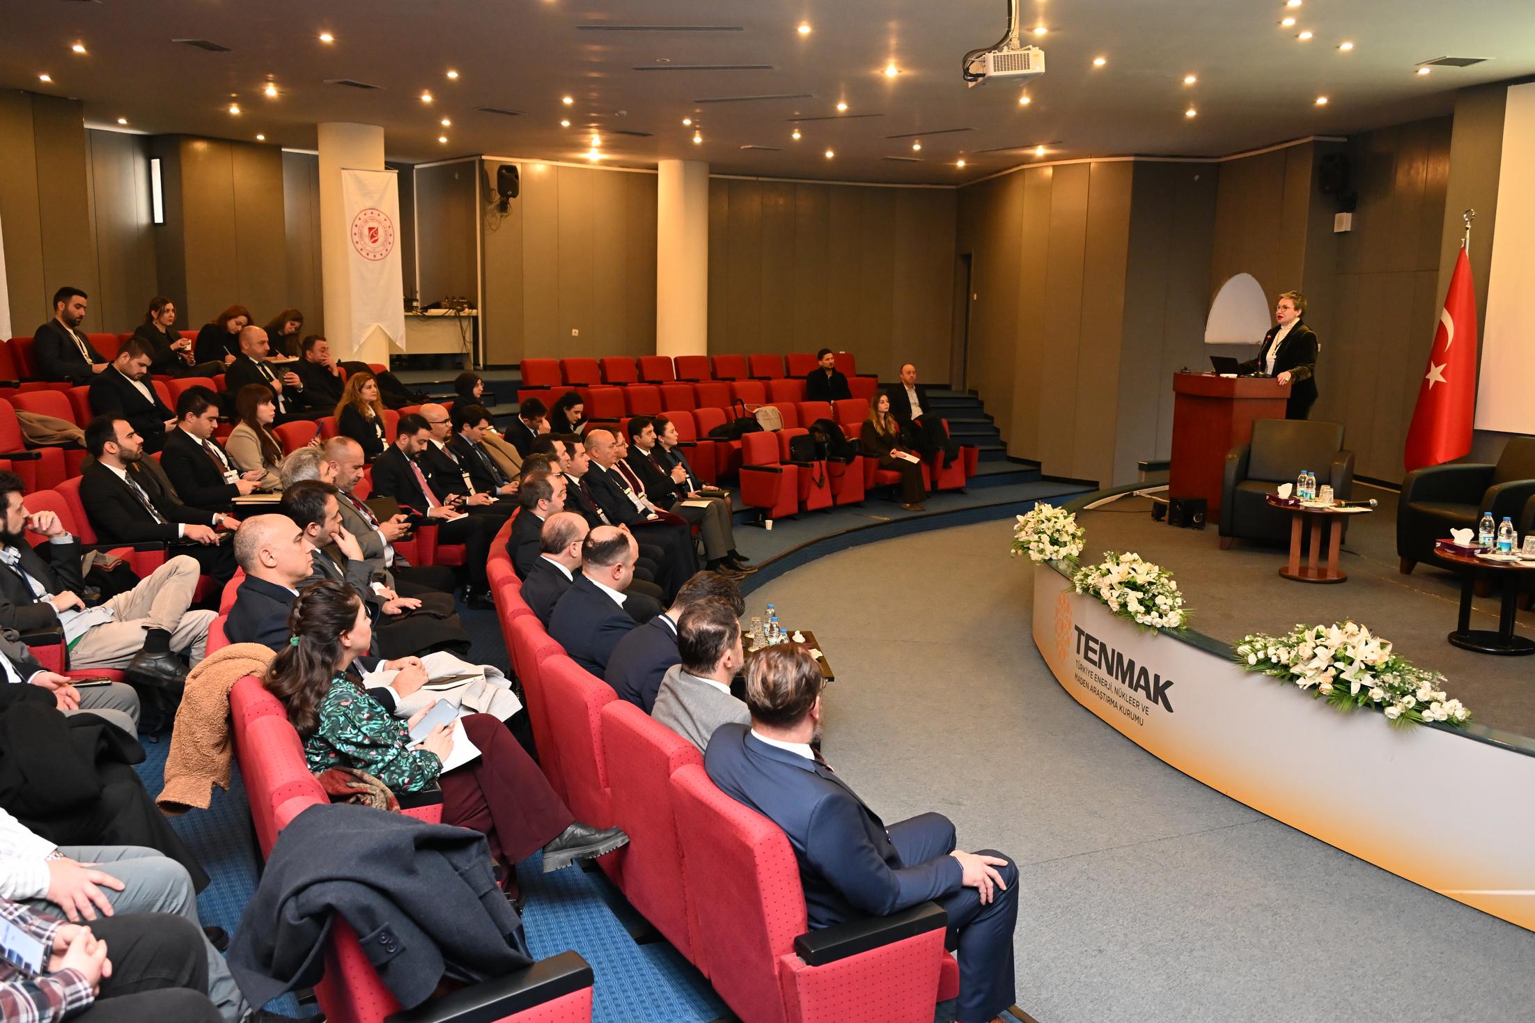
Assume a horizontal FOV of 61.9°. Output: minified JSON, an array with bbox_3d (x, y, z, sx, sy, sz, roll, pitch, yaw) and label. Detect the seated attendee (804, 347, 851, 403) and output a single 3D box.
[{"bbox_3d":[0.843,-1.385,16.229,0.580,1.300,0.850,-4,10,-31],"label":"seated attendee"}]

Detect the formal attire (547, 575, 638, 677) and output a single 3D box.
[{"bbox_3d":[-0.569,0.610,4.707,0.500,0.660,0.540,-2,9,-19],"label":"formal attire"}]

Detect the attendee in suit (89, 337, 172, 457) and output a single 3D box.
[{"bbox_3d":[-4.351,-0.579,8.929,0.850,1.270,0.560,2,9,8],"label":"attendee in suit"}]

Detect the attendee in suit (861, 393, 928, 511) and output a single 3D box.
[{"bbox_3d":[1.358,-0.644,13.600,0.780,1.230,0.520,7,11,34],"label":"attendee in suit"}]

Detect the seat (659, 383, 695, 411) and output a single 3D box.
[{"bbox_3d":[-0.864,-0.962,14.481,0.570,0.910,0.560,8,12,39],"label":"seat"}]

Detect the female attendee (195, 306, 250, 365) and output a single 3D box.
[{"bbox_3d":[-4.165,-1.086,10.178,0.850,1.096,0.500,3,9,13],"label":"female attendee"}]

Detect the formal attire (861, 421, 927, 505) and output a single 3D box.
[{"bbox_3d":[1.388,-0.529,13.836,0.673,0.881,0.475,9,12,43],"label":"formal attire"}]

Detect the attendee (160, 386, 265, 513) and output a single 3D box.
[{"bbox_3d":[-2.829,-0.069,6.850,0.850,1.210,0.550,1,9,-1],"label":"attendee"}]

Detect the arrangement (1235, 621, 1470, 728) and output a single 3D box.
[{"bbox_3d":[2.470,0.664,5.429,0.376,0.267,1.089,-4,10,-28],"label":"arrangement"}]

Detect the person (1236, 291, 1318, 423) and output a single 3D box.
[{"bbox_3d":[3.920,-0.822,9.850,0.480,1.730,0.520,-5,11,-32],"label":"person"}]

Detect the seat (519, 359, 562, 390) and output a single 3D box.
[{"bbox_3d":[-2.459,-1.272,14.587,0.570,0.910,0.560,7,11,35],"label":"seat"}]

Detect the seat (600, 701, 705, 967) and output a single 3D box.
[{"bbox_3d":[-0.102,1.053,3.826,0.634,0.891,0.604,-4,10,-28],"label":"seat"}]

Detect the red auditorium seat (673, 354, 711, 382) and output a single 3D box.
[{"bbox_3d":[-0.839,-1.496,16.179,0.560,0.910,0.570,-7,12,-42],"label":"red auditorium seat"}]

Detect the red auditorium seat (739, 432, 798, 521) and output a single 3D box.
[{"bbox_3d":[0.087,-0.340,12.873,0.570,0.910,0.560,7,11,35],"label":"red auditorium seat"}]

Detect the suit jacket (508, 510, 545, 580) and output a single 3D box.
[{"bbox_3d":[-1.046,0.351,6.181,0.450,0.680,0.520,-1,9,-10],"label":"suit jacket"}]

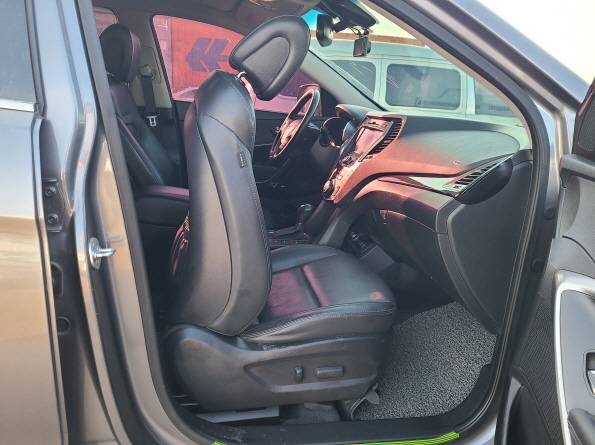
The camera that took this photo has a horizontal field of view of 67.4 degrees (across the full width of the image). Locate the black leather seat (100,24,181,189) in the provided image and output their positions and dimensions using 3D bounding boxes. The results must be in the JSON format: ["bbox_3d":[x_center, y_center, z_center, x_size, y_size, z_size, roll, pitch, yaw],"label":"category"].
[{"bbox_3d":[-0.427,-0.247,1.933,0.880,1.050,0.530,2,11,-15],"label":"black leather seat"}]

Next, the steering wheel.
[{"bbox_3d":[0.001,-0.438,2.006,0.100,0.380,0.380,30,3,-19],"label":"steering wheel"}]

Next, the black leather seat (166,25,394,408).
[{"bbox_3d":[-0.024,-0.059,1.294,0.670,1.000,0.530,2,11,-15],"label":"black leather seat"}]

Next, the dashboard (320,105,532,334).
[{"bbox_3d":[0.344,-0.162,1.761,0.480,0.600,1.400,2,11,-15],"label":"dashboard"}]

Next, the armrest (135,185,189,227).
[{"bbox_3d":[-0.390,-0.060,1.587,0.360,0.130,0.200,2,11,-15],"label":"armrest"}]

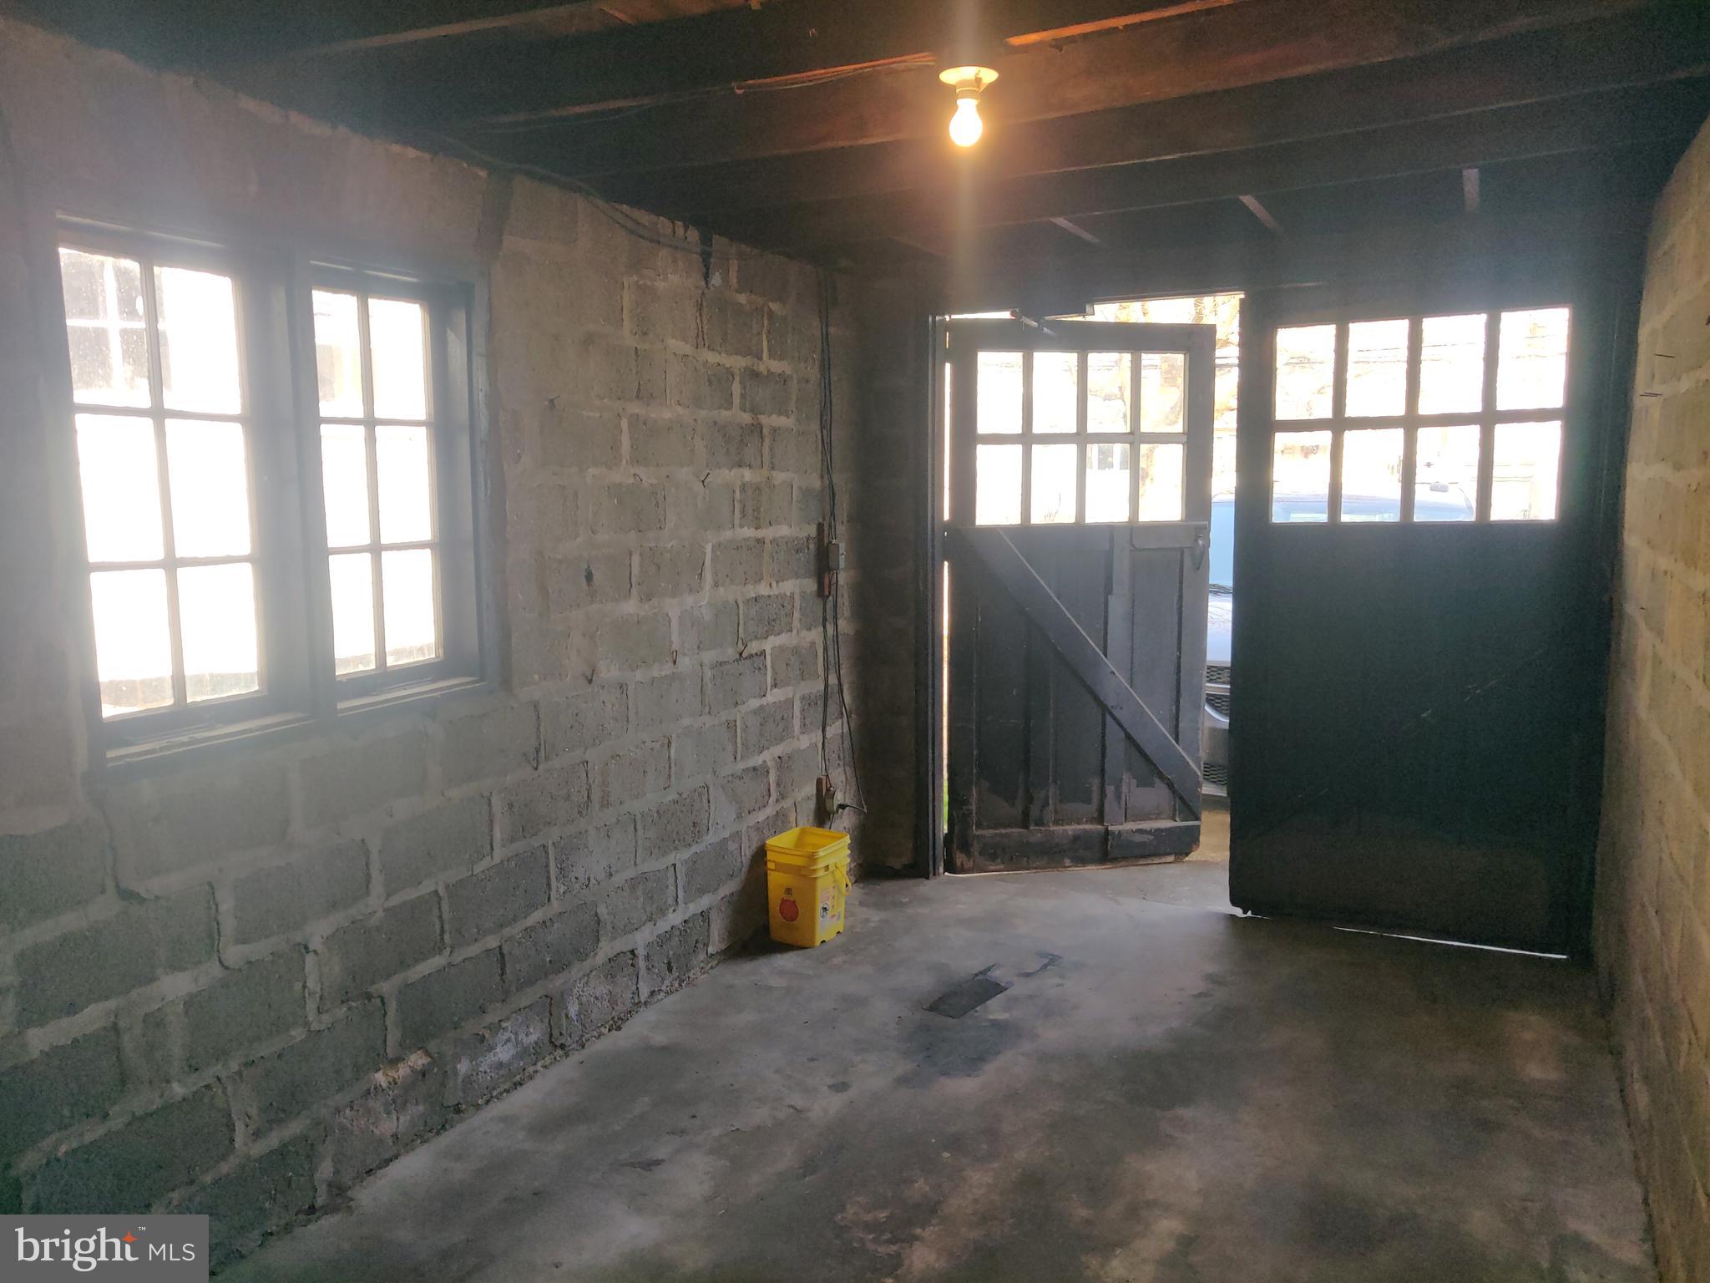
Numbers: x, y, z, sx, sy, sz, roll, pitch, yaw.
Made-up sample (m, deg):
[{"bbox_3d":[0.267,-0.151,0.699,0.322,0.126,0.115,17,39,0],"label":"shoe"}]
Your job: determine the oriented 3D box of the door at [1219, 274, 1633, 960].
[{"bbox_3d":[1.905,-0.077,4.276,1.125,2.250,0.050,3,8,27],"label":"door"}]

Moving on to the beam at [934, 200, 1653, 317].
[{"bbox_3d":[1.354,-1.316,4.311,2.400,0.180,0.120,3,8,27],"label":"beam"}]

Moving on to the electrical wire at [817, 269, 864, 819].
[{"bbox_3d":[-0.061,-0.338,4.872,0.120,2.200,0.160,3,8,27],"label":"electrical wire"}]

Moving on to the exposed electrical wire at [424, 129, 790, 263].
[{"bbox_3d":[-0.618,-1.277,3.728,0.080,0.130,1.800,3,8,27],"label":"exposed electrical wire"}]

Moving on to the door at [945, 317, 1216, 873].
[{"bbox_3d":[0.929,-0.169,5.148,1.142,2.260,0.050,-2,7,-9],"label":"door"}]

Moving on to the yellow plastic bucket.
[{"bbox_3d":[-0.168,0.895,4.483,0.225,0.355,0.250,3,8,31],"label":"yellow plastic bucket"}]

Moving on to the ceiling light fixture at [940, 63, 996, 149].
[{"bbox_3d":[0.224,-1.047,2.428,0.115,0.142,0.115,-1,7,0],"label":"ceiling light fixture"}]

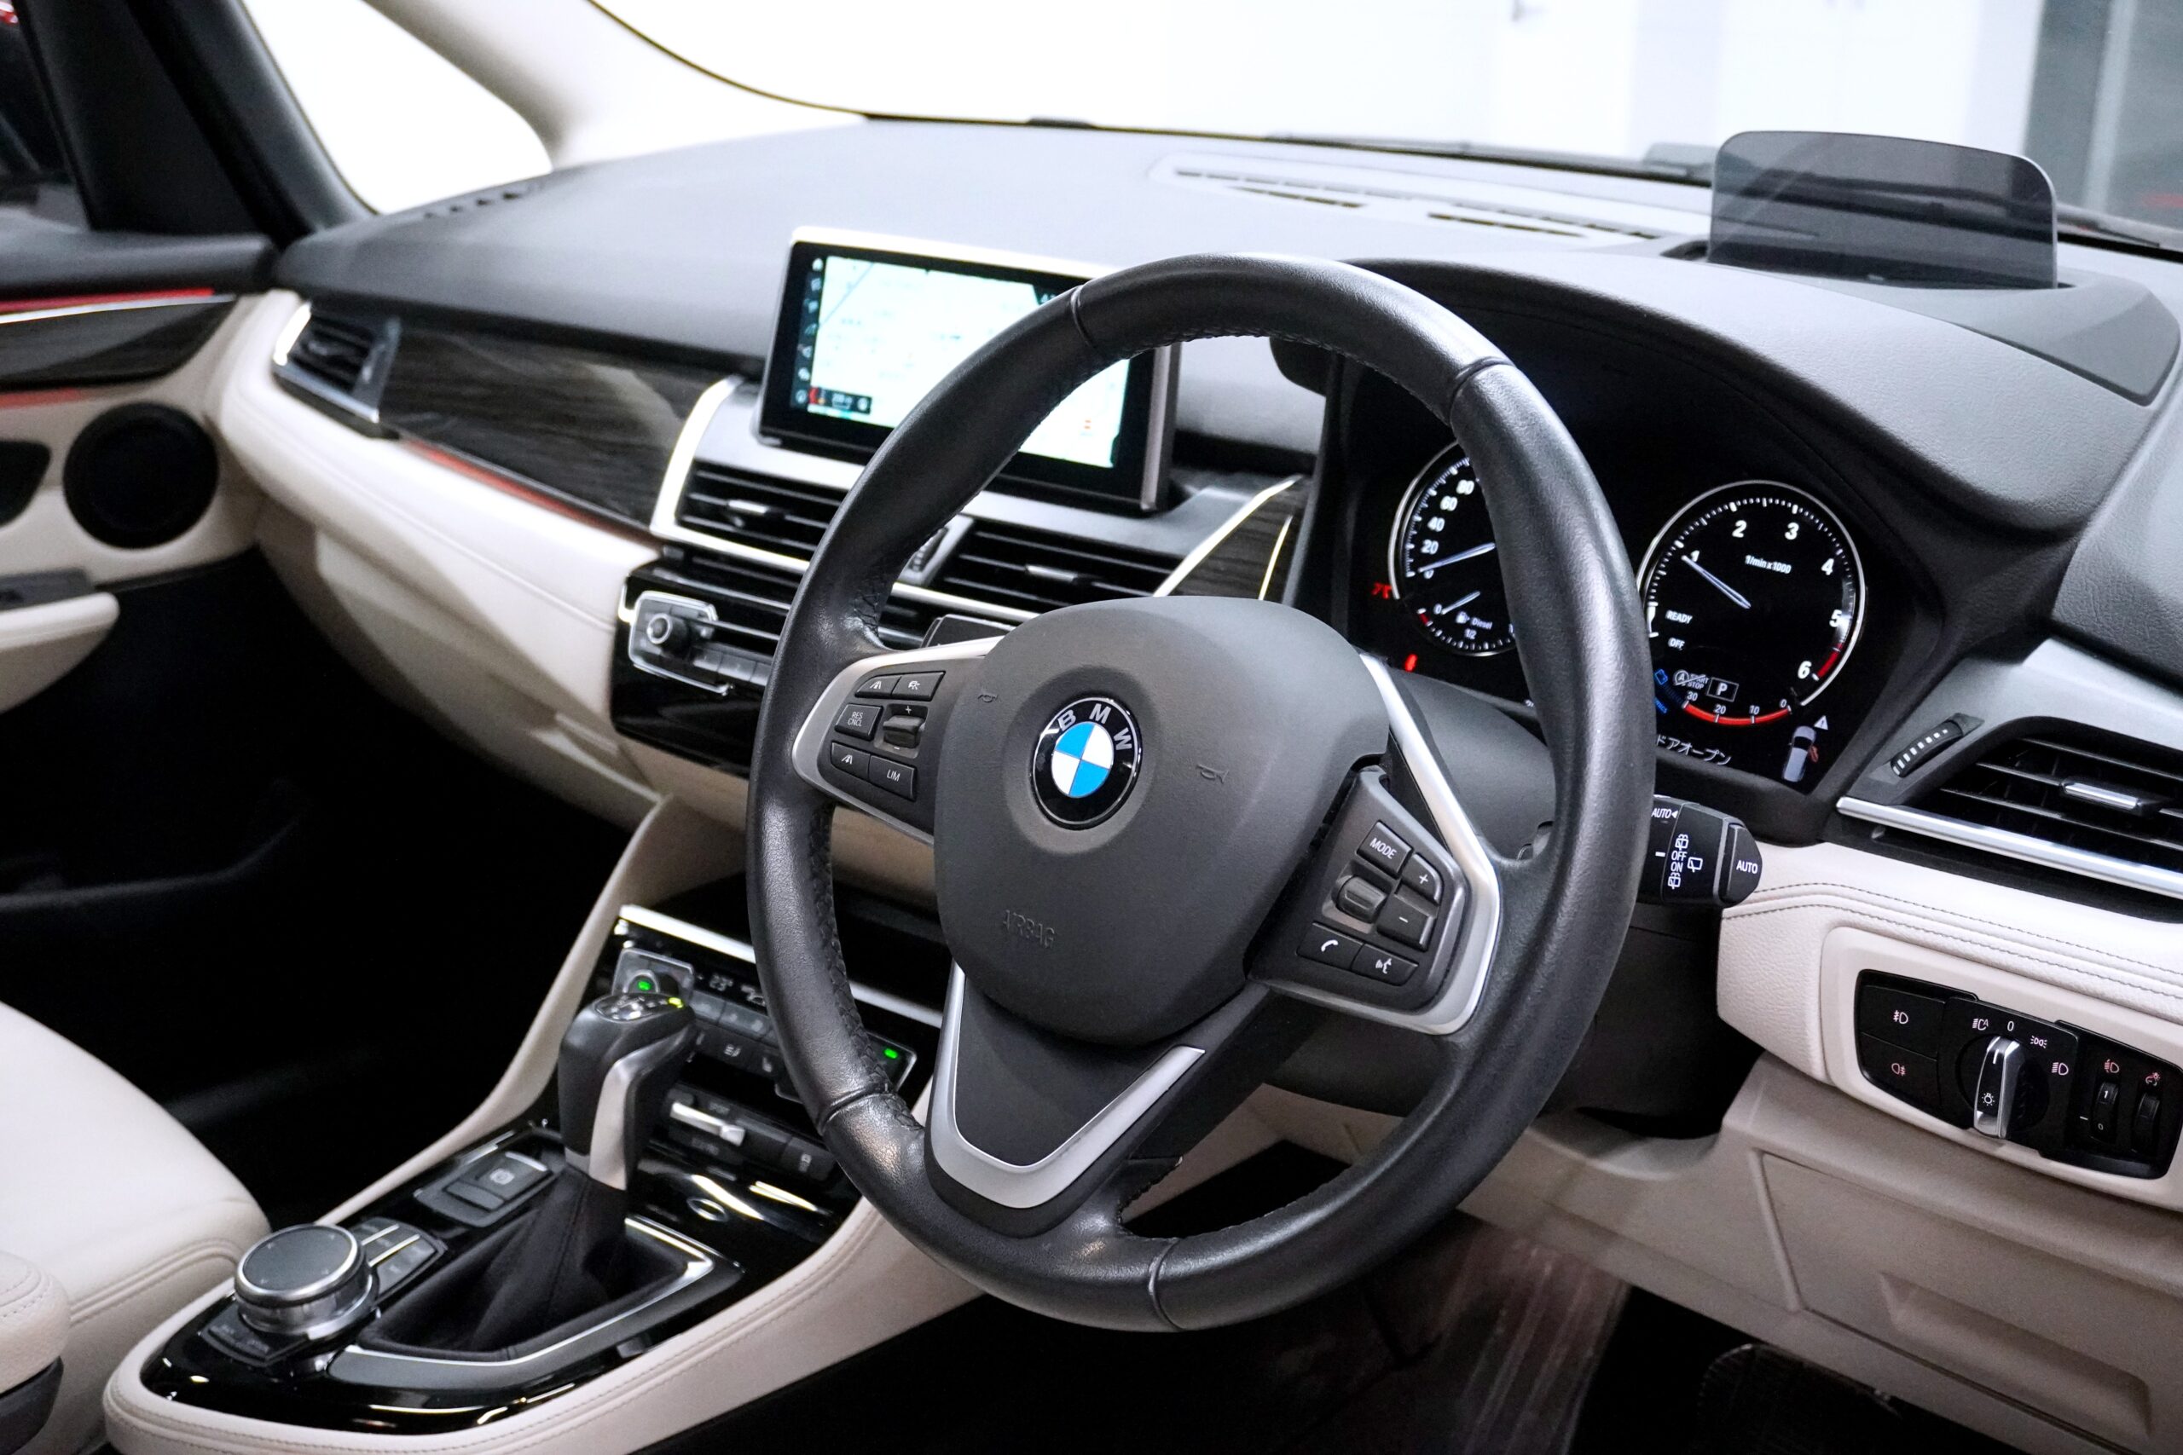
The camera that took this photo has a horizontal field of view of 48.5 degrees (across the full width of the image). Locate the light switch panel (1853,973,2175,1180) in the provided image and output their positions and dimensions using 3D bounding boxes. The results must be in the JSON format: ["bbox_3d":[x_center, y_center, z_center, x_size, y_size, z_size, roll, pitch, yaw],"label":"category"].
[{"bbox_3d":[0.357,0.134,0.935,0.120,0.056,0.030,17,28,40],"label":"light switch panel"}]

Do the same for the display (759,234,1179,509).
[{"bbox_3d":[-0.062,-0.176,1.197,0.250,0.110,0.025,15,11,36],"label":"display"}]

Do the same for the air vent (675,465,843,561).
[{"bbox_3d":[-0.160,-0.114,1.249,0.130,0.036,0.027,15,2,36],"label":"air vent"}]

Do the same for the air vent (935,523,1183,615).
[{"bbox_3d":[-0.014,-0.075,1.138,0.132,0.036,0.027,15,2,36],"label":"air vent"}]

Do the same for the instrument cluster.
[{"bbox_3d":[0.238,-0.068,1.116,0.270,0.140,0.042,16,8,38],"label":"instrument cluster"}]

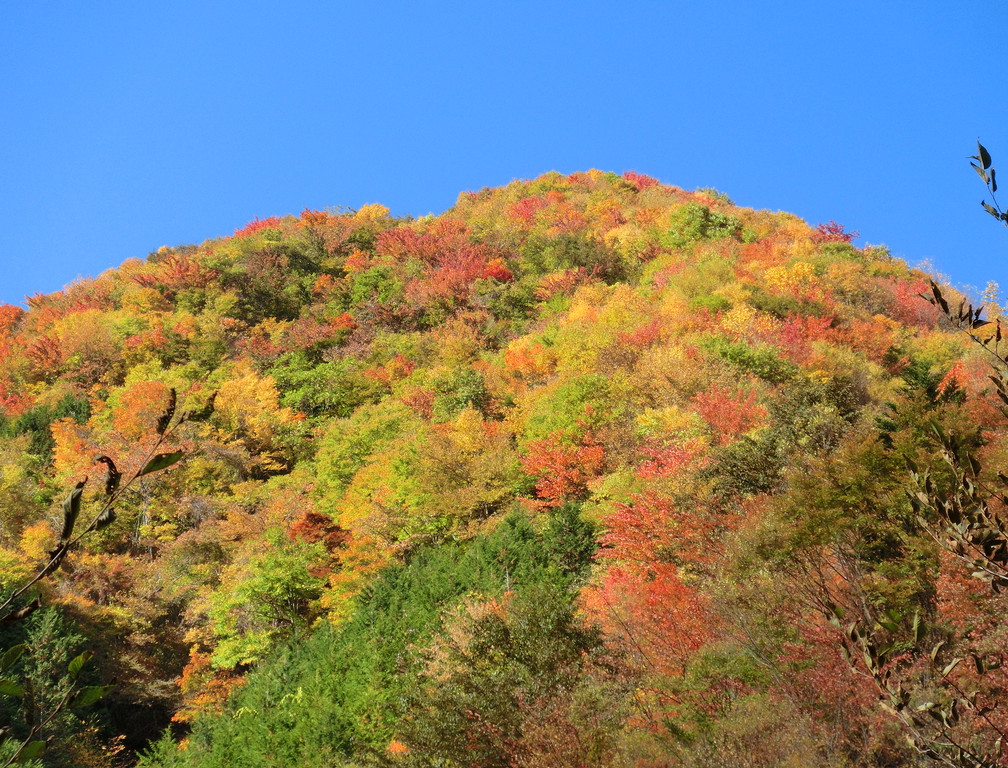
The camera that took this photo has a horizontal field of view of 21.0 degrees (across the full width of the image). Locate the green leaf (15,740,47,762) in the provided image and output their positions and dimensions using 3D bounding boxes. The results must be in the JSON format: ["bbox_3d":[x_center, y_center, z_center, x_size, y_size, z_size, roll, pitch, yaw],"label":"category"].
[{"bbox_3d":[-0.678,0.527,3.900,0.055,0.026,0.017,-33,-1,0],"label":"green leaf"}]

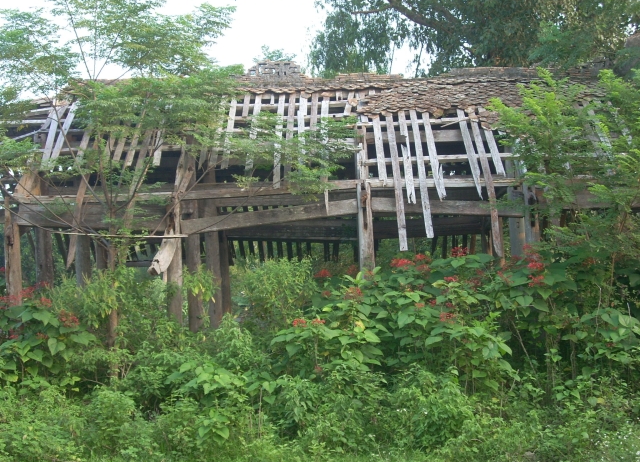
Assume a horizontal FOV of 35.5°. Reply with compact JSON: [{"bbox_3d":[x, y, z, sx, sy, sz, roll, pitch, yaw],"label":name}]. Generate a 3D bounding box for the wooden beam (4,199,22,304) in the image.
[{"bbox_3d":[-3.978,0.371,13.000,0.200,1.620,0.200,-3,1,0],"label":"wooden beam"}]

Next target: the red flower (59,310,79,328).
[{"bbox_3d":[-2.721,0.947,10.800,0.216,0.195,0.195,-2,1,0],"label":"red flower"}]

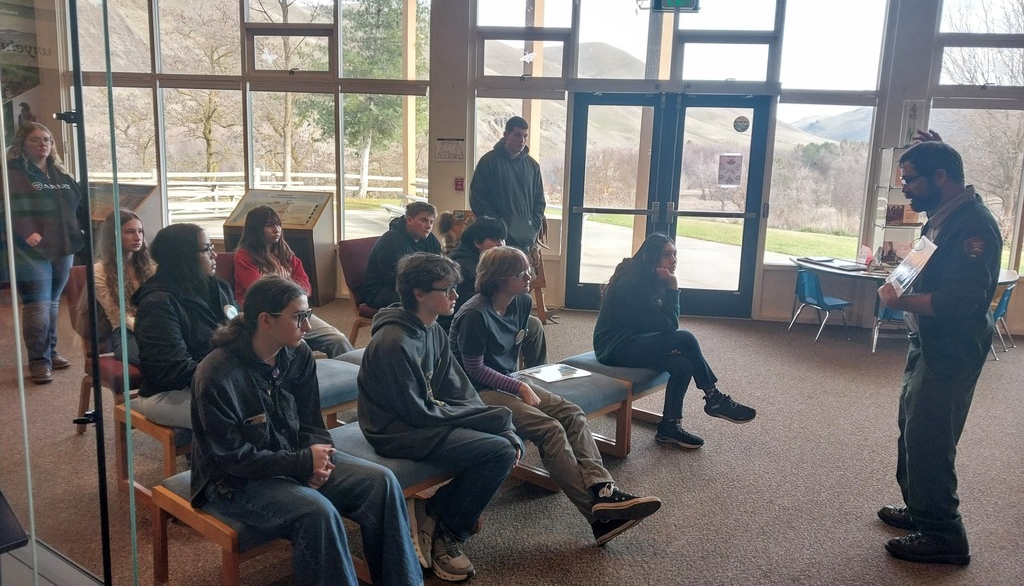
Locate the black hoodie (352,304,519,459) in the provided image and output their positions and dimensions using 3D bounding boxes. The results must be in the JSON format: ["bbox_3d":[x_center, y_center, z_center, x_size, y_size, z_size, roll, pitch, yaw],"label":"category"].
[{"bbox_3d":[-0.249,0.374,3.058,0.600,0.560,0.500,7,11,29],"label":"black hoodie"}]

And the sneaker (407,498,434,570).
[{"bbox_3d":[-0.309,0.894,2.970,0.115,0.290,0.105,-23,-25,11],"label":"sneaker"}]

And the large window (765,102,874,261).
[{"bbox_3d":[3.058,-1.056,7.686,0.908,1.601,0.080,3,10,5],"label":"large window"}]

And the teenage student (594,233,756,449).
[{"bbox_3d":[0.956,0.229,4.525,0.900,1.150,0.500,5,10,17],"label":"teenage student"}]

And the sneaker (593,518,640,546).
[{"bbox_3d":[0.440,0.913,3.130,0.290,0.112,0.105,-42,-15,30],"label":"sneaker"}]

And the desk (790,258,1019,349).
[{"bbox_3d":[3.622,0.143,6.900,2.000,0.670,1.150,3,10,7],"label":"desk"}]

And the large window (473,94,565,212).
[{"bbox_3d":[0.074,-1.381,7.866,0.927,1.172,0.060,3,10,7],"label":"large window"}]

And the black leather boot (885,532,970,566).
[{"bbox_3d":[1.684,1.003,3.147,0.315,0.140,0.115,3,10,6],"label":"black leather boot"}]

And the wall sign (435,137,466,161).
[{"bbox_3d":[-0.619,-1.450,7.825,0.295,0.225,0.020,3,10,5],"label":"wall sign"}]

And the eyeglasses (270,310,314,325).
[{"bbox_3d":[-0.712,0.078,2.400,0.145,0.043,0.140,3,10,3],"label":"eyeglasses"}]

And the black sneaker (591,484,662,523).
[{"bbox_3d":[0.468,0.864,3.140,0.290,0.105,0.115,-14,42,20],"label":"black sneaker"}]

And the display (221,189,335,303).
[{"bbox_3d":[-2.379,-0.464,7.906,0.910,1.130,0.650,3,10,5],"label":"display"}]

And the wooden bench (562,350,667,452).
[{"bbox_3d":[0.648,0.612,4.529,0.480,0.425,0.600,10,13,39],"label":"wooden bench"}]

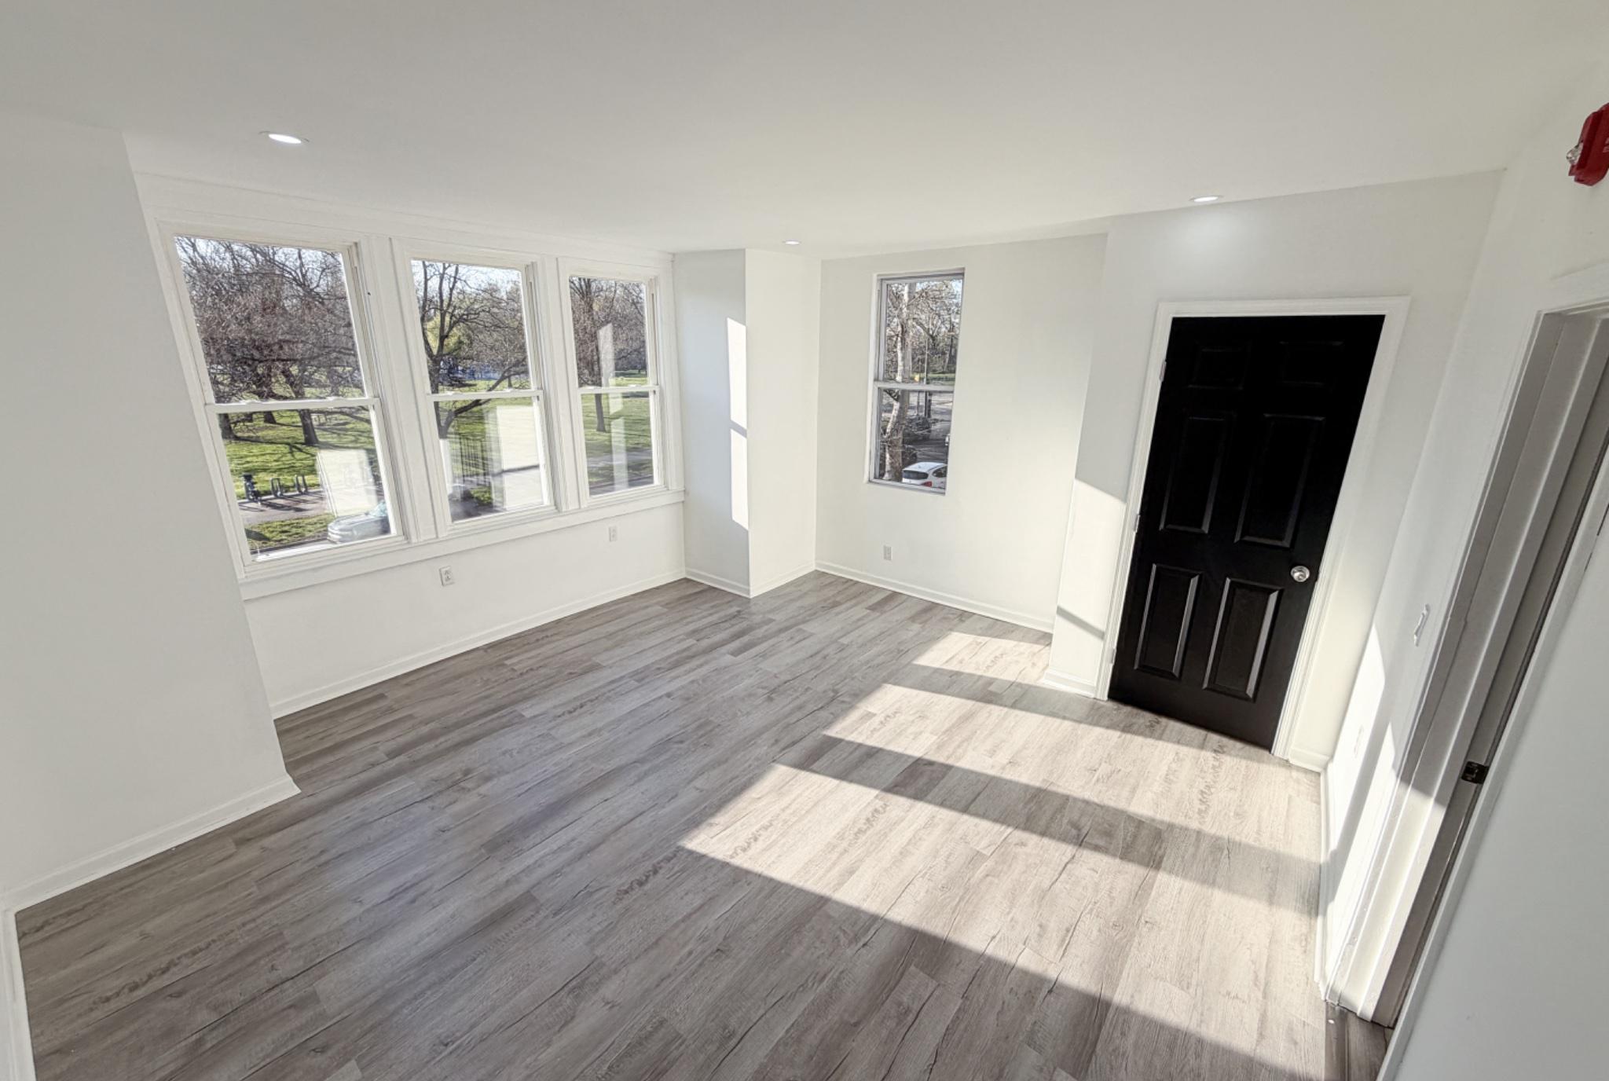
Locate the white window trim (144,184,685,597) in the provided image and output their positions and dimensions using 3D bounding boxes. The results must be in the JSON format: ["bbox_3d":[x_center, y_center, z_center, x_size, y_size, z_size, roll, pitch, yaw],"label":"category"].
[{"bbox_3d":[-1.875,-0.872,3.936,0.076,1.818,2.936,14,21,36],"label":"white window trim"}]

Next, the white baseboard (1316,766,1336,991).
[{"bbox_3d":[2.018,1.207,2.524,0.020,0.086,1.387,14,21,36],"label":"white baseboard"}]

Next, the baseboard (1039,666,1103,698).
[{"bbox_3d":[1.537,0.826,3.760,0.287,0.086,0.020,14,21,36],"label":"baseboard"}]

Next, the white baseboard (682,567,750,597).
[{"bbox_3d":[-0.706,0.337,5.270,0.728,0.086,0.020,14,21,36],"label":"white baseboard"}]

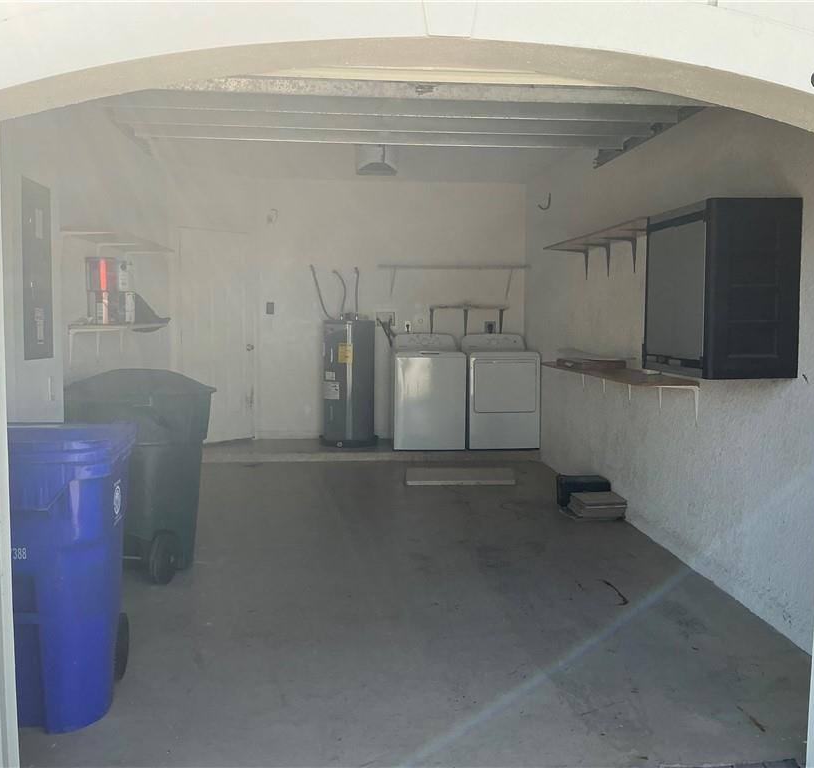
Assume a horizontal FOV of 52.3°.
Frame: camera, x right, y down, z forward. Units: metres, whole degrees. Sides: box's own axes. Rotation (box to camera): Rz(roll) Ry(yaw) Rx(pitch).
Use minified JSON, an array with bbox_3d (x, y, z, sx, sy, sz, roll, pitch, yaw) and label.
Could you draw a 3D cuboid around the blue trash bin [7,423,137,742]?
[{"bbox_3d":[-1.300,0.623,2.924,0.610,0.970,0.740,-1,5,-14],"label":"blue trash bin"}]

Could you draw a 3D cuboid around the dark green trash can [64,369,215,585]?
[{"bbox_3d":[-1.402,0.458,4.432,0.600,1.060,0.750,1,5,7],"label":"dark green trash can"}]

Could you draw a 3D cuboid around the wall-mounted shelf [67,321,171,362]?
[{"bbox_3d":[-1.897,-0.291,5.615,0.330,0.235,1.360,0,5,-4],"label":"wall-mounted shelf"}]

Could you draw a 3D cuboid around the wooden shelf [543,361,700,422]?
[{"bbox_3d":[1.304,0.022,5.470,0.335,0.225,2.210,0,5,-4],"label":"wooden shelf"}]

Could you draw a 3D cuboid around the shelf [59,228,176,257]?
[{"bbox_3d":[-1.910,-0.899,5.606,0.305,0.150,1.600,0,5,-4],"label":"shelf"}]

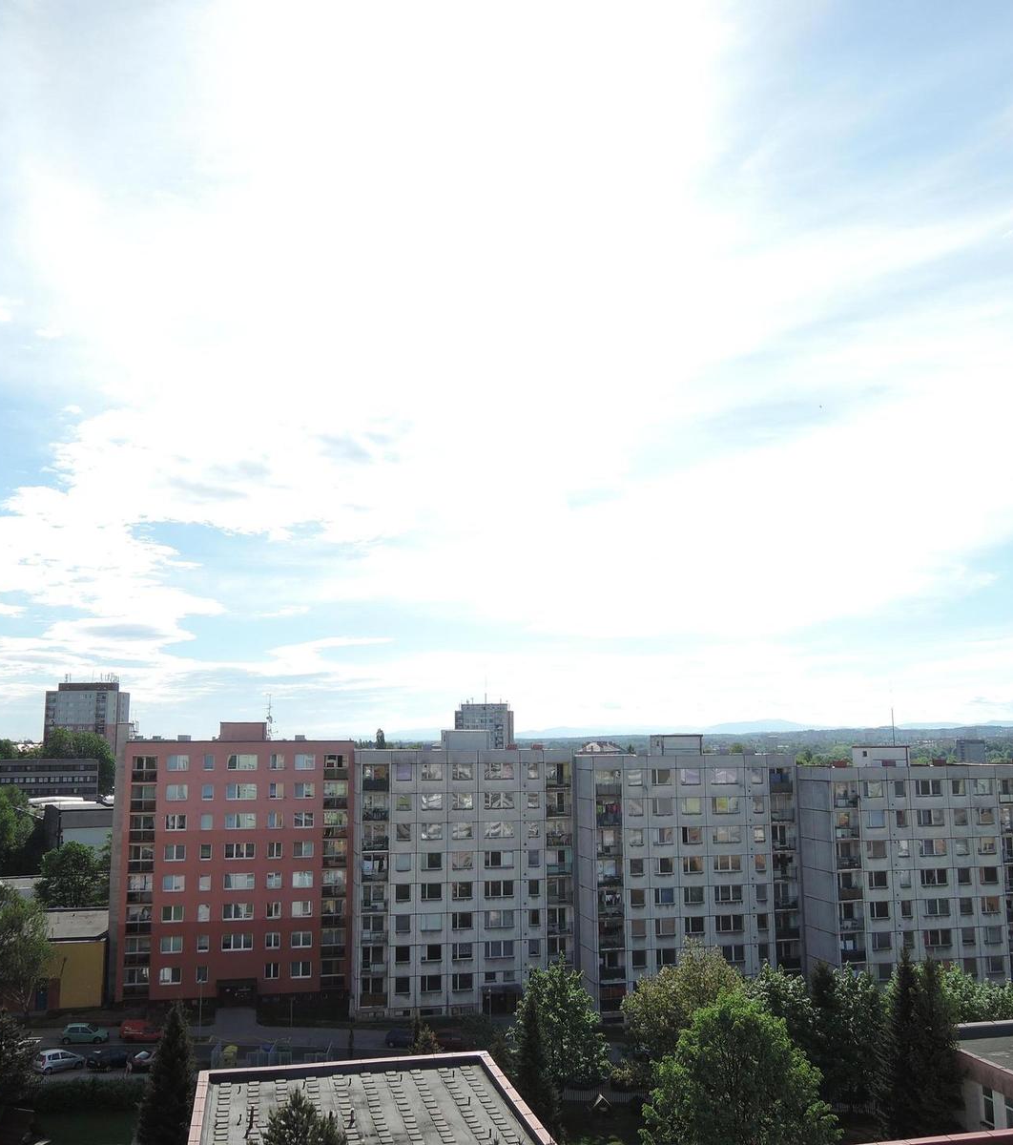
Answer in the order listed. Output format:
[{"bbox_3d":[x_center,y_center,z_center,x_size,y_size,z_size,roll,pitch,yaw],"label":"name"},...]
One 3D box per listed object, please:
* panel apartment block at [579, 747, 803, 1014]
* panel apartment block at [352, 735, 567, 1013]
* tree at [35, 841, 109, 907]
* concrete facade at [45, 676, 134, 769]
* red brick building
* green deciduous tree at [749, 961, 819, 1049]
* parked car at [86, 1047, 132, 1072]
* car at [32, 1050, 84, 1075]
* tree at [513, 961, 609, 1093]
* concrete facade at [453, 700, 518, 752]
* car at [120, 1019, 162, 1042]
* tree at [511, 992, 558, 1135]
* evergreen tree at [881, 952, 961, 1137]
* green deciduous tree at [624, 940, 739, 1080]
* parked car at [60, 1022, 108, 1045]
[{"bbox_3d":[17.620,30.140,107.960,21.500,26.520,11.500,2,-9,-13],"label":"panel apartment block"},{"bbox_3d":[-4.740,29.550,107.430,21.200,26.700,11.500,2,-9,-13],"label":"panel apartment block"},{"bbox_3d":[-52.410,38.440,128.380,8.400,11.620,8.200,3,-9,-21],"label":"tree"},{"bbox_3d":[-156.750,60.060,398.500,27.000,36.000,17.000,1,-8,-9],"label":"concrete facade"},{"bbox_3d":[-26.950,28.930,107.140,21.500,27.010,11.500,2,-9,-13],"label":"red brick building"},{"bbox_3d":[23.120,37.150,87.520,6.300,9.500,6.200,-2,-9,14],"label":"green deciduous tree"},{"bbox_3d":[-32.520,39.590,86.350,3.950,1.470,1.720,7,-11,-40],"label":"parked car"},{"bbox_3d":[-36.120,39.340,85.470,3.820,1.520,1.690,7,-11,-40],"label":"car"},{"bbox_3d":[4.250,34.870,82.290,7.300,9.340,7.000,-1,-9,3],"label":"tree"},{"bbox_3d":[-10.650,86.340,525.000,27.500,41.000,22.000,0,-9,-3],"label":"concrete facade"},{"bbox_3d":[-30.510,38.540,89.200,4.000,1.550,1.670,0,-9,-5],"label":"car"},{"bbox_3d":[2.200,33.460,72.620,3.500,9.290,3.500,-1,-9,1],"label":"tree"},{"bbox_3d":[28.470,32.260,72.500,5.000,12.340,5.000,-3,-9,20],"label":"evergreen tree"},{"bbox_3d":[13.870,34.440,83.300,9.800,10.370,9.200,-2,-9,9],"label":"green deciduous tree"},{"bbox_3d":[-35.240,38.550,88.700,3.750,1.440,1.640,0,-9,-5],"label":"parked car"}]

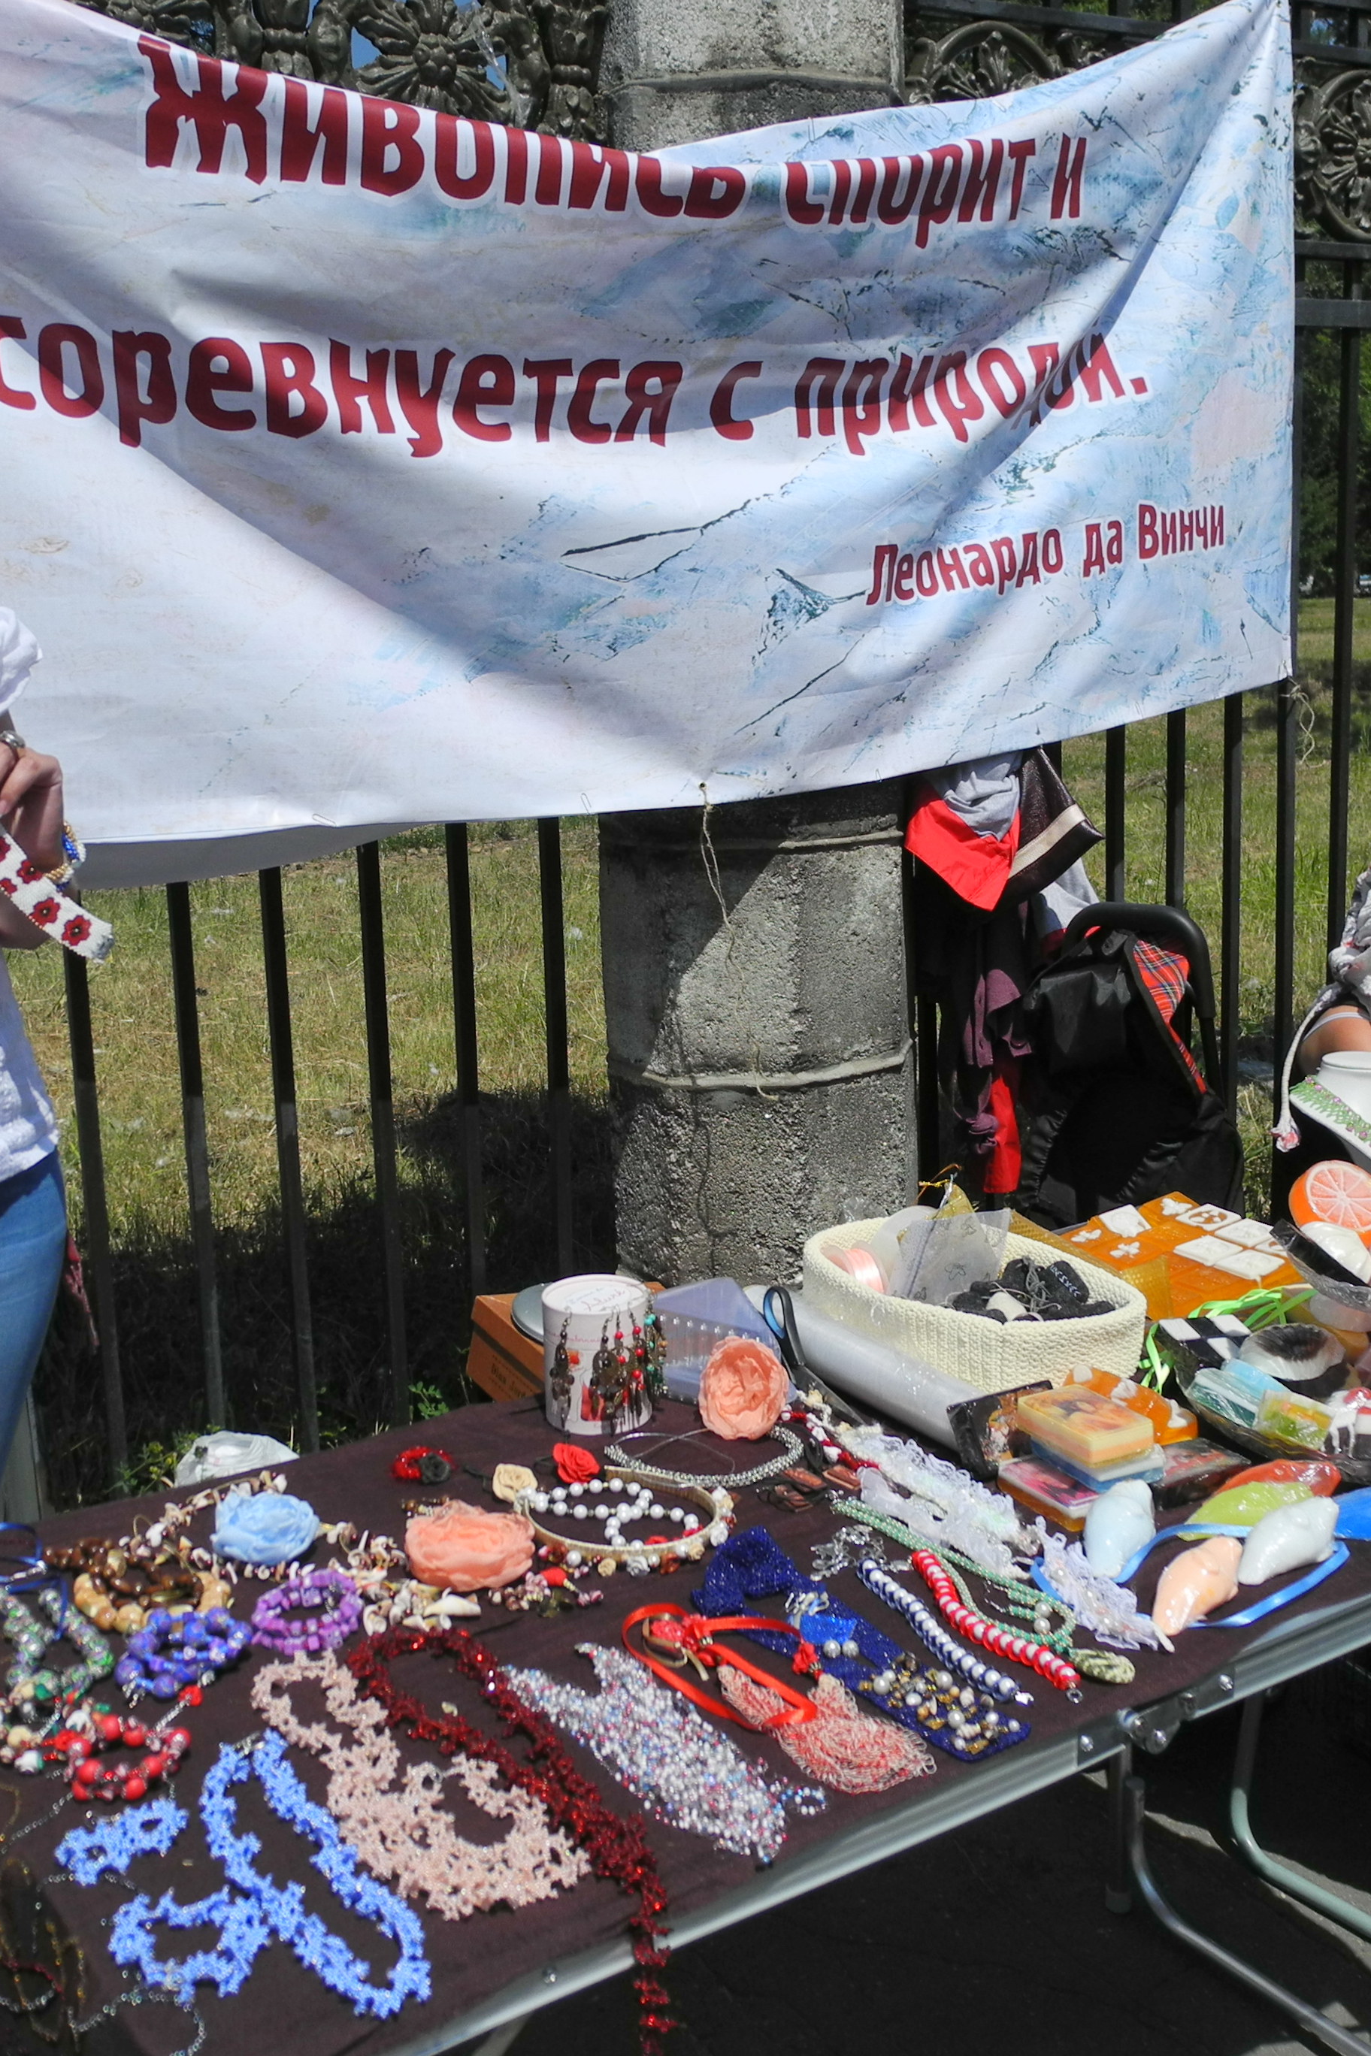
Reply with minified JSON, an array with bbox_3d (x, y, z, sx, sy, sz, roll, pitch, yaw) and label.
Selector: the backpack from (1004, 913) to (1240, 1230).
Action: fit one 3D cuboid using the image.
[{"bbox_3d":[0.625,0.078,3.150,0.310,0.500,0.240,-7,12,-27],"label":"backpack"}]

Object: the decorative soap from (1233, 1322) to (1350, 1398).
[{"bbox_3d":[0.483,0.266,1.771,0.080,0.042,0.080,-2,11,0],"label":"decorative soap"}]

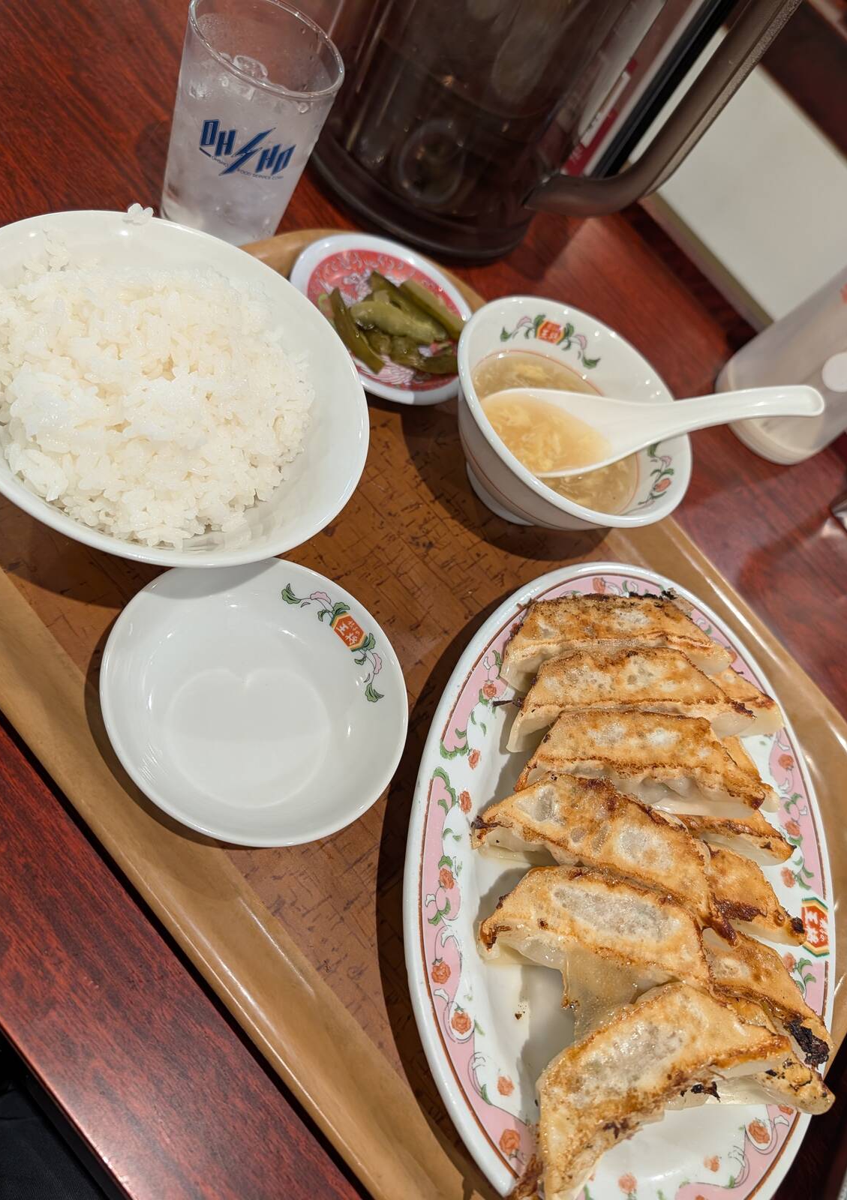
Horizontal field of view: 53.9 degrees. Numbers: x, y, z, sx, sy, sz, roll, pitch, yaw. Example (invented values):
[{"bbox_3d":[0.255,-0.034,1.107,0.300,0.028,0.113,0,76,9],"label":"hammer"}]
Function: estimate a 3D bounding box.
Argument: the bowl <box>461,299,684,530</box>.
[{"bbox_3d":[0.055,-0.070,0.369,0.114,0.055,0.114,13,60,-23],"label":"bowl"}]

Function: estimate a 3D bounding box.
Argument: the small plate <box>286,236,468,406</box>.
[{"bbox_3d":[-0.018,-0.121,0.378,0.096,0.021,0.096,13,60,-23],"label":"small plate"}]

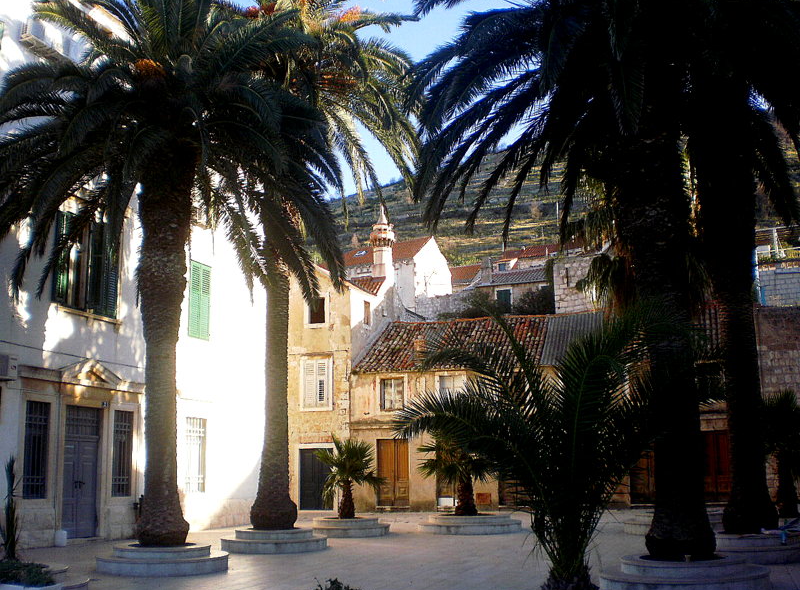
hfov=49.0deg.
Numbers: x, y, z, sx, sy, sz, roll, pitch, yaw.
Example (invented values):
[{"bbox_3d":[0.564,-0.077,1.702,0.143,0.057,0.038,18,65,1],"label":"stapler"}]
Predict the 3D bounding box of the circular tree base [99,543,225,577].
[{"bbox_3d":[-3.774,4.194,13.997,2.027,0.344,2.027,-1,-11,0],"label":"circular tree base"}]

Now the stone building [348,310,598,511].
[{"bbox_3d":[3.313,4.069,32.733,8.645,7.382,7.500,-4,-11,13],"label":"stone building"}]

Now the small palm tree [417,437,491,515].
[{"bbox_3d":[1.381,4.286,20.737,1.920,1.907,1.920,-1,-11,0],"label":"small palm tree"}]

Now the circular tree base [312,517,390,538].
[{"bbox_3d":[-1.237,5.334,20.163,2.027,0.333,2.027,-1,-11,0],"label":"circular tree base"}]

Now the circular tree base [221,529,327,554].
[{"bbox_3d":[-2.422,4.745,17.002,2.027,0.344,2.027,-1,-11,0],"label":"circular tree base"}]

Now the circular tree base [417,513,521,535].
[{"bbox_3d":[1.633,5.355,20.532,2.414,0.333,2.414,-1,-11,0],"label":"circular tree base"}]

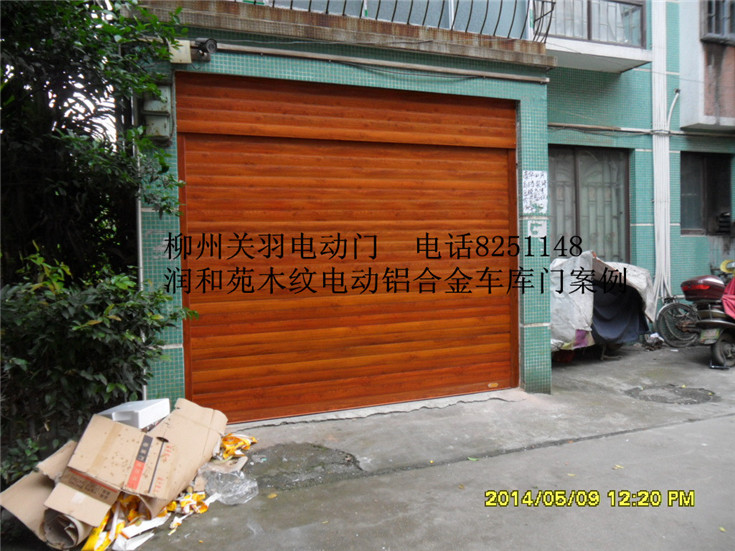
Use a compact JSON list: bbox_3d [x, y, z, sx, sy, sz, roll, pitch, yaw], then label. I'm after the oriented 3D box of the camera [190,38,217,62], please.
[{"bbox_3d":[-1.082,-1.484,3.780,0.168,0.132,0.100,15,9,31],"label":"camera"}]

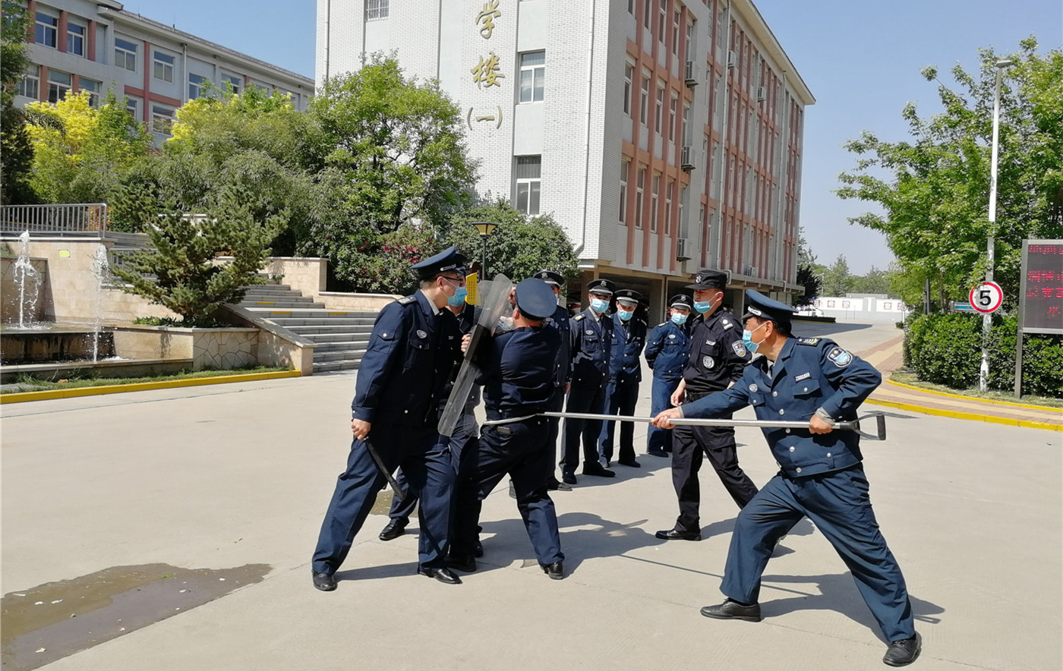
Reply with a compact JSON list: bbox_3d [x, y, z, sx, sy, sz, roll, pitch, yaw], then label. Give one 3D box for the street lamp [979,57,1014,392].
[{"bbox_3d":[8.403,-1.976,14.899,0.360,5.948,0.200,4,3,37],"label":"street lamp"}]

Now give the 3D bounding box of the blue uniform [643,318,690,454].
[{"bbox_3d":[1.450,0.533,8.800,0.530,1.450,0.340,1,3,-14],"label":"blue uniform"}]

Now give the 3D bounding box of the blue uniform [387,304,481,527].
[{"bbox_3d":[-0.561,0.559,5.155,0.500,1.400,0.550,0,3,-37],"label":"blue uniform"}]

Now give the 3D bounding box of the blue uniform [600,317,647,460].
[{"bbox_3d":[0.910,0.485,8.165,0.520,1.420,0.340,2,3,-13],"label":"blue uniform"}]

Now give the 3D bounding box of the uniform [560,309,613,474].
[{"bbox_3d":[0.512,0.516,7.580,0.500,1.500,0.340,1,3,-30],"label":"uniform"}]

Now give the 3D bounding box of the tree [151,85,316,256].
[{"bbox_3d":[-9.080,-4.968,25.500,5.200,5.500,4.600,2,3,0],"label":"tree"}]

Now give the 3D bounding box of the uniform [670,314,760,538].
[{"bbox_3d":[1.309,0.569,5.505,0.660,1.496,0.560,1,3,-30],"label":"uniform"}]

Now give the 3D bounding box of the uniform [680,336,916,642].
[{"bbox_3d":[1.277,0.699,4.007,0.640,1.365,1.020,0,3,-41],"label":"uniform"}]

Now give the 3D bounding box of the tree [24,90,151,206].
[{"bbox_3d":[-16.565,-6.567,31.000,4.700,5.400,4.400,2,3,0],"label":"tree"}]

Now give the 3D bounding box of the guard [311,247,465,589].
[{"bbox_3d":[-0.737,0.430,4.560,0.800,1.827,0.550,3,3,15],"label":"guard"}]

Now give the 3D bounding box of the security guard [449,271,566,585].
[{"bbox_3d":[-0.146,0.528,4.950,0.700,1.720,0.620,1,3,-22],"label":"security guard"}]

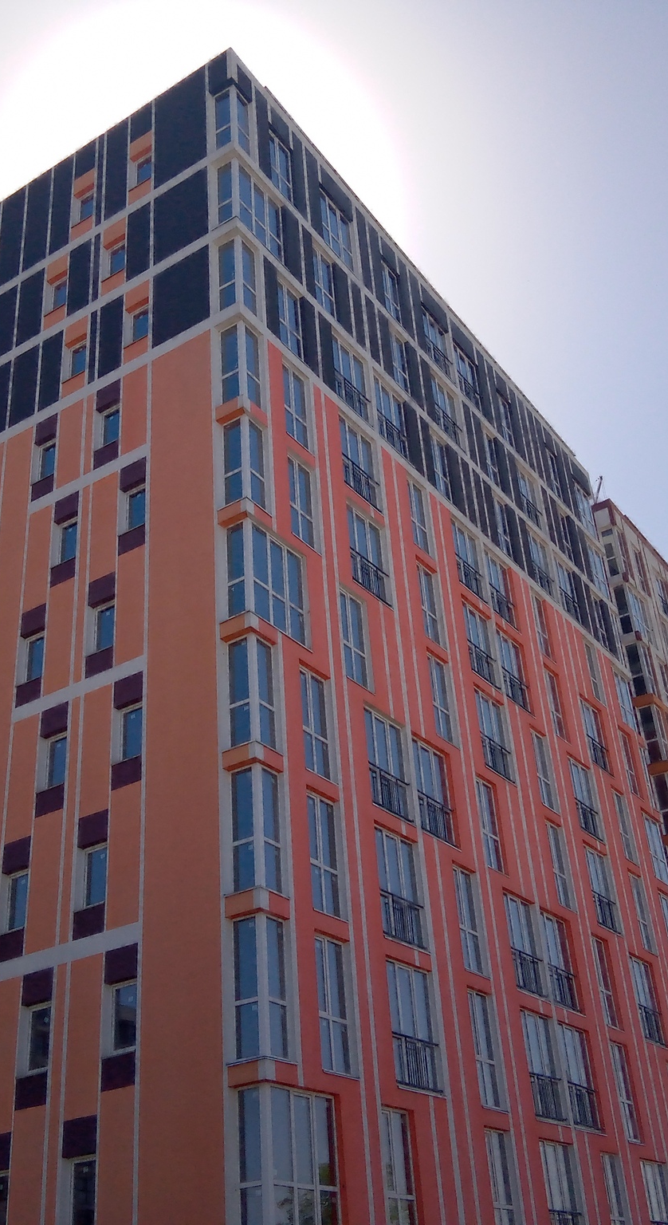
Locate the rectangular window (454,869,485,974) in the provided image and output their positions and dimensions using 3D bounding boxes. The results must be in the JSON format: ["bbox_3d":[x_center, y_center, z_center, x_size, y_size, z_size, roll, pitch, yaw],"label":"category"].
[{"bbox_3d":[3.133,7.422,31.856,0.120,2.530,1.180,-22,-36,26],"label":"rectangular window"}]

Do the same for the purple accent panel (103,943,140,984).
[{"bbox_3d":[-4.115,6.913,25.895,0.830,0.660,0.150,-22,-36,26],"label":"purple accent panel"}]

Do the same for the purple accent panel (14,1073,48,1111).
[{"bbox_3d":[-5.849,9.334,25.704,0.844,0.610,0.100,-22,-37,26],"label":"purple accent panel"}]

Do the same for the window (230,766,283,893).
[{"bbox_3d":[-1.564,4.323,26.043,0.650,2.480,0.770,-22,-36,26],"label":"window"}]

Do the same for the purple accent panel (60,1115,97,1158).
[{"bbox_3d":[-4.683,9.747,24.587,0.834,0.620,0.120,-22,-37,26],"label":"purple accent panel"}]

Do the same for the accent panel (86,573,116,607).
[{"bbox_3d":[-5.381,-0.495,31.008,0.800,0.660,0.150,-22,-36,26],"label":"accent panel"}]

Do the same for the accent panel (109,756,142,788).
[{"bbox_3d":[-4.343,3.417,27.964,0.844,0.580,0.100,-22,-37,26],"label":"accent panel"}]

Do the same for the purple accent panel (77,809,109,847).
[{"bbox_3d":[-5.024,4.594,27.887,0.820,0.660,0.150,-22,-36,26],"label":"purple accent panel"}]

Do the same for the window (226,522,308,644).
[{"bbox_3d":[-1.542,-0.495,29.641,0.712,2.542,2.186,-22,-37,26],"label":"window"}]

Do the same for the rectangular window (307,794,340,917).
[{"bbox_3d":[-0.280,5.022,27.212,0.120,2.542,1.159,-22,-37,26],"label":"rectangular window"}]

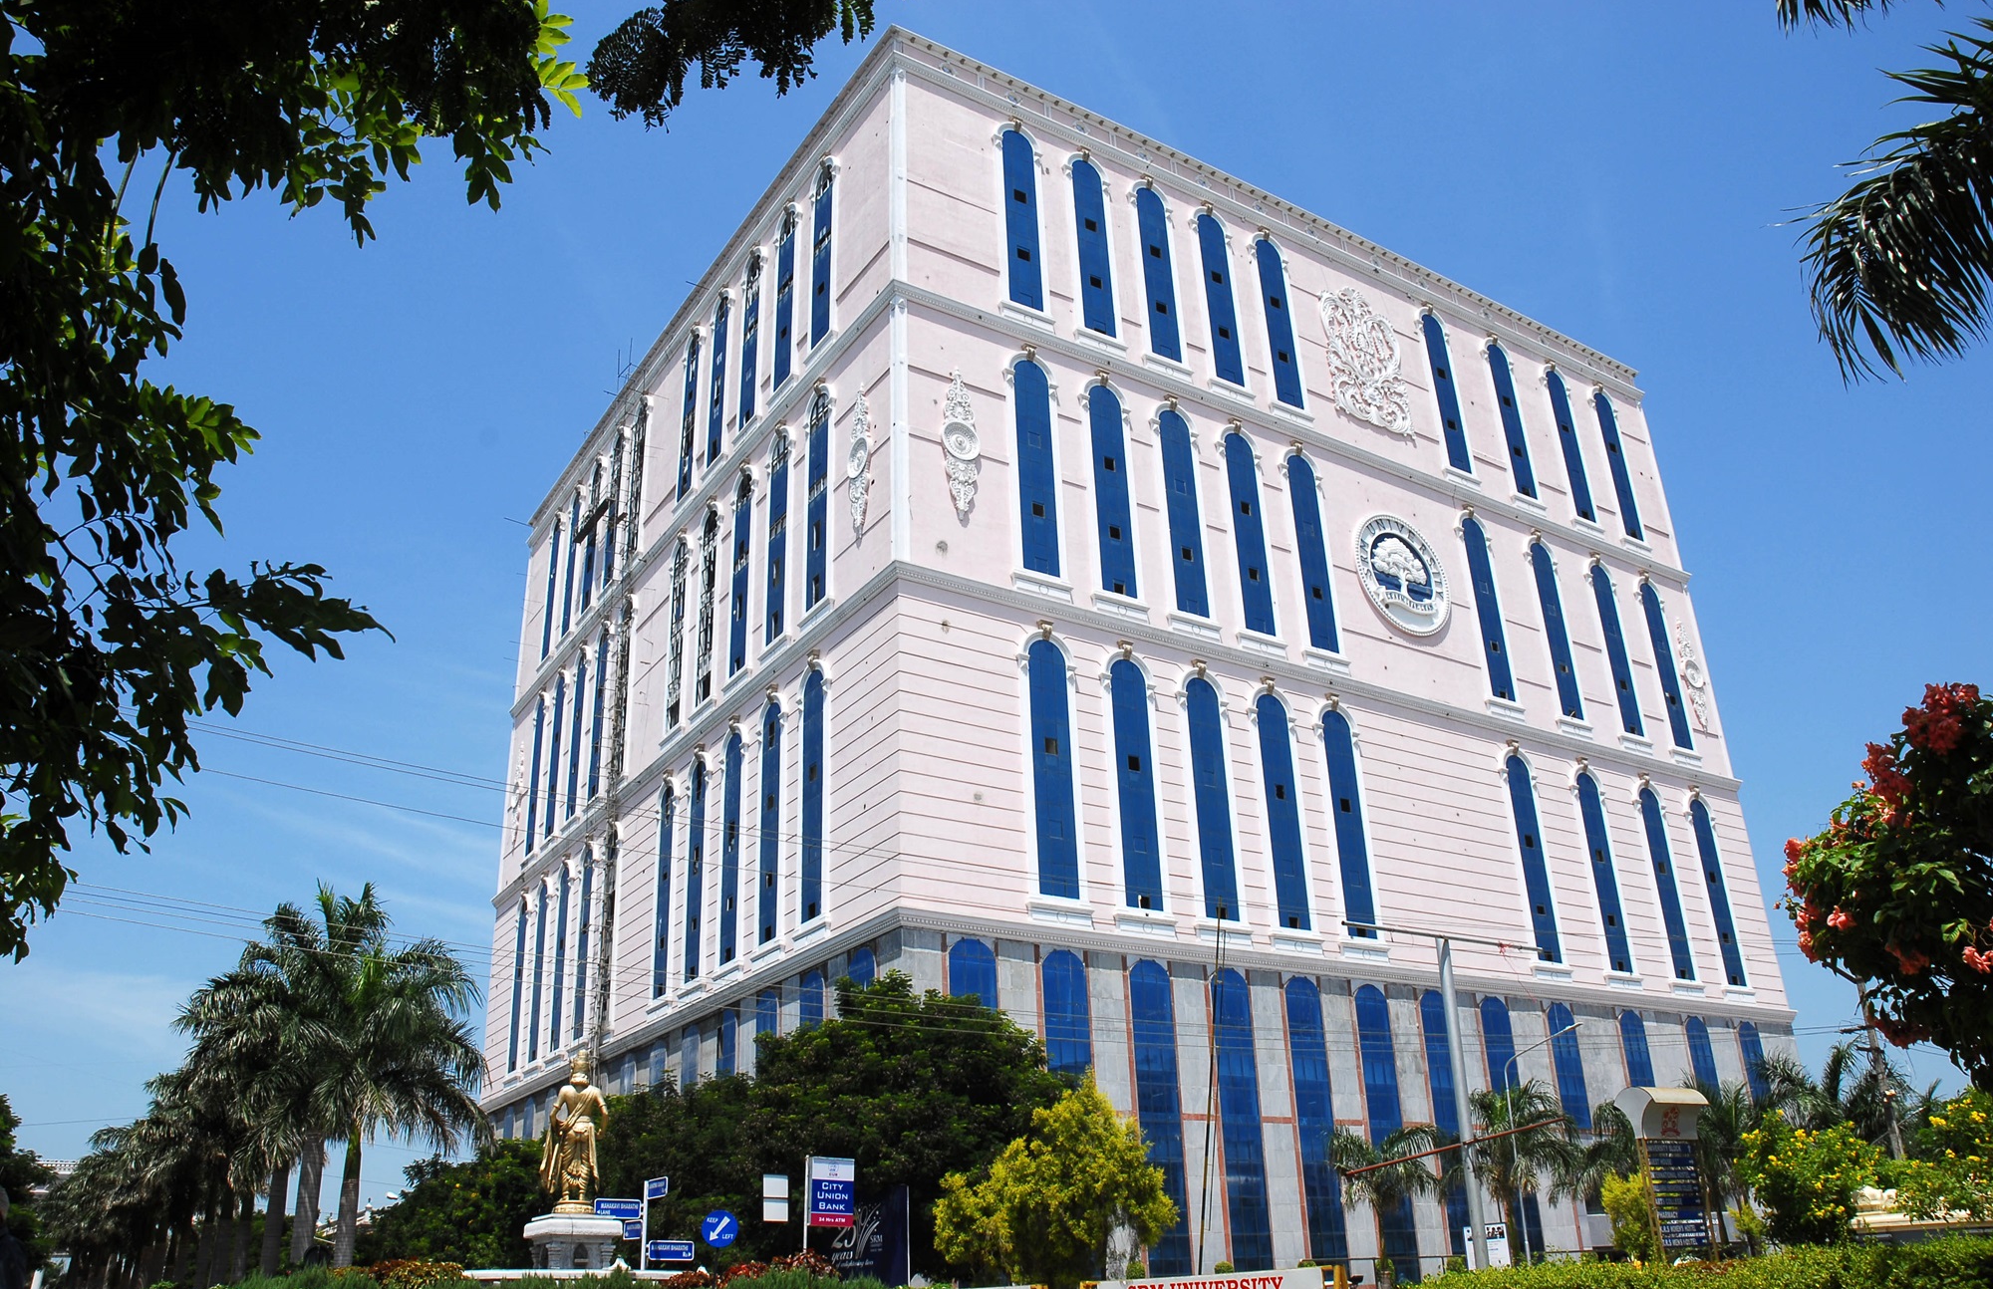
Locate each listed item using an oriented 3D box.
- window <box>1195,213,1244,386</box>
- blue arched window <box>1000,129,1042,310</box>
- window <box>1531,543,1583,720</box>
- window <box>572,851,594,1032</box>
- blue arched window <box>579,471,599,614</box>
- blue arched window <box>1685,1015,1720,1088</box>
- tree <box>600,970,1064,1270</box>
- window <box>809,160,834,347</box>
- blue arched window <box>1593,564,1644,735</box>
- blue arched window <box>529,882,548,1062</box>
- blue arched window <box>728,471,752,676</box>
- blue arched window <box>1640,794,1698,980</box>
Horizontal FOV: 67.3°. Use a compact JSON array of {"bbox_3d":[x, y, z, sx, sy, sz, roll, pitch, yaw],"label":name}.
[{"bbox_3d":[11.861,-18.806,80.178,2.000,11.000,0.250,13,-29,-30],"label":"window"},{"bbox_3d":[1.163,-20.865,72.502,1.880,10.800,0.300,13,-29,-31],"label":"blue arched window"},{"bbox_3d":[32.134,-1.000,86.097,2.000,11.000,0.250,13,-29,-30],"label":"window"},{"bbox_3d":[-23.523,17.042,85.412,0.300,10.520,1.880,13,-29,-31],"label":"window"},{"bbox_3d":[-27.589,-7.235,100.056,0.300,10.725,1.870,13,-28,-31],"label":"blue arched window"},{"bbox_3d":[35.049,21.290,74.079,1.840,5.830,0.300,13,-29,-30],"label":"blue arched window"},{"bbox_3d":[-4.655,14.982,42.384,12.820,10.780,10.500,0,-25,-6],"label":"tree"},{"bbox_3d":[-8.717,-19.757,74.519,0.300,10.725,1.870,13,-28,-31],"label":"window"},{"bbox_3d":[34.770,0.175,84.167,1.840,10.450,0.300,13,-29,-30],"label":"blue arched window"},{"bbox_3d":[-26.717,19.086,87.761,0.300,10.510,1.840,13,-29,-30],"label":"blue arched window"},{"bbox_3d":[-12.817,-3.814,75.080,0.300,10.945,1.870,13,-28,-31],"label":"blue arched window"},{"bbox_3d":[36.772,13.049,82.249,1.870,10.945,0.300,13,-28,-31],"label":"blue arched window"}]

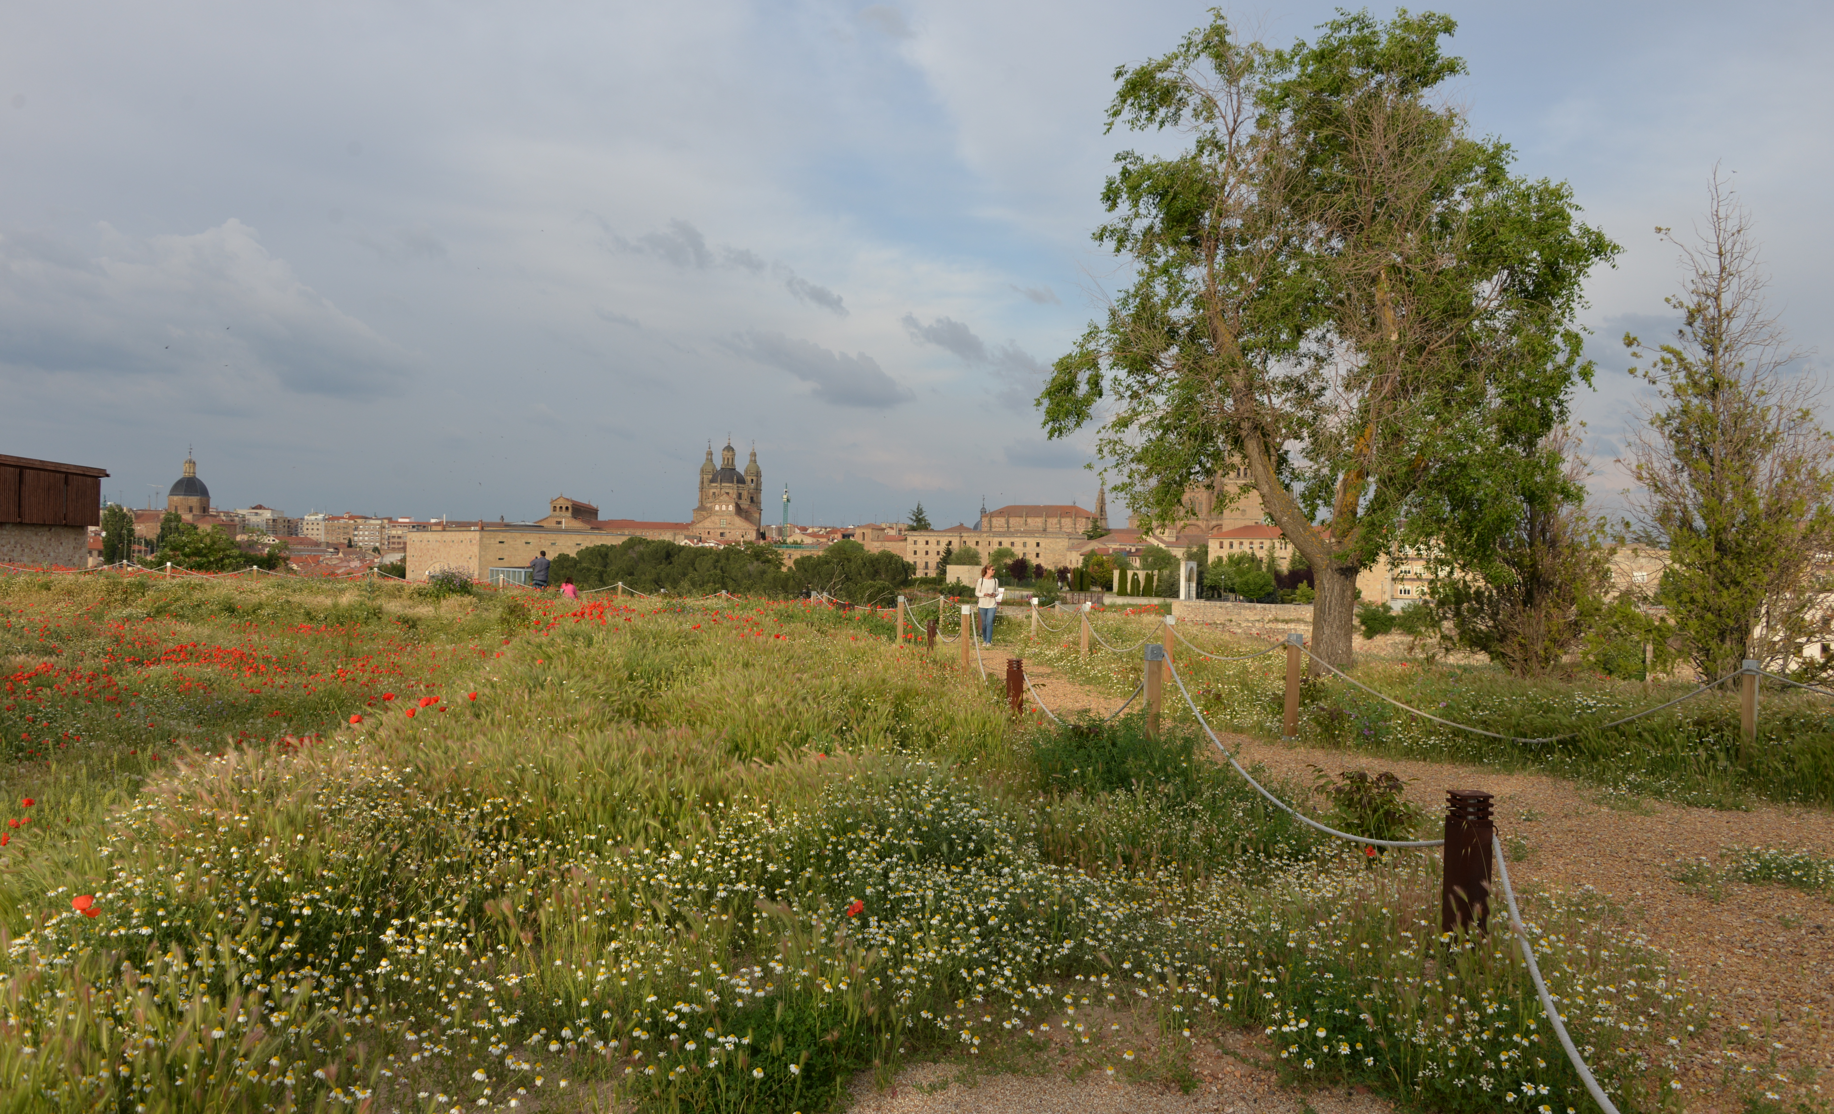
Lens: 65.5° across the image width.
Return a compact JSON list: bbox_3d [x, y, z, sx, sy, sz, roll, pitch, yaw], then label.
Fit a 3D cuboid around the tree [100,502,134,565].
[{"bbox_3d":[-106.563,-2.576,190.000,4.600,9.500,4.600,1,0,0],"label":"tree"}]

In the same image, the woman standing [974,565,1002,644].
[{"bbox_3d":[1.412,0.966,28.700,0.520,1.640,0.380,1,0,-5],"label":"woman standing"}]

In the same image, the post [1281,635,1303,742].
[{"bbox_3d":[3.335,1.154,12.700,0.105,0.965,0.105,1,0,-24],"label":"post"}]

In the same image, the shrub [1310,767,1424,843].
[{"bbox_3d":[2.463,1.383,7.800,0.620,0.470,0.560,1,0,0],"label":"shrub"}]

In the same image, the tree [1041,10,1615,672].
[{"bbox_3d":[6.473,-3.379,22.500,9.000,10.500,8.300,1,0,0],"label":"tree"}]

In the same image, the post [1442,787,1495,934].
[{"bbox_3d":[2.220,1.268,5.750,0.145,0.670,0.145,1,0,-13],"label":"post"}]

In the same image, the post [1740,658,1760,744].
[{"bbox_3d":[6.185,1.240,10.600,0.105,0.930,0.105,1,0,-44],"label":"post"}]

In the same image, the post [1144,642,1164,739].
[{"bbox_3d":[1.640,1.069,9.900,0.105,0.940,0.105,1,0,-5],"label":"post"}]

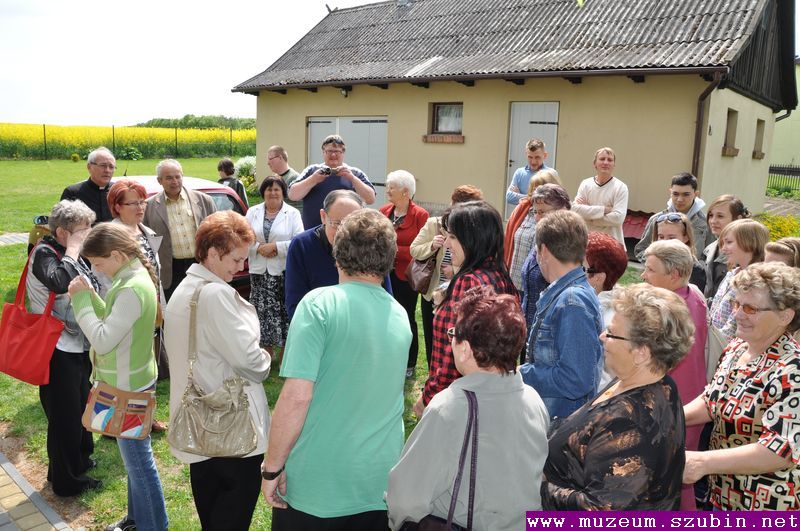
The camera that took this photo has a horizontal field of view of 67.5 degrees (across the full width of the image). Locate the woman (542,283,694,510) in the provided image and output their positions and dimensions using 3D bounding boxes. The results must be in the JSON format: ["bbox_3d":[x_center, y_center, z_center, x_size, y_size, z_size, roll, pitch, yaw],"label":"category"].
[{"bbox_3d":[0.600,0.819,1.735,0.430,1.580,0.530,6,13,17],"label":"woman"}]

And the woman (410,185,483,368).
[{"bbox_3d":[0.489,0.111,5.045,0.560,1.570,0.380,1,12,-3],"label":"woman"}]

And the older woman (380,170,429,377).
[{"bbox_3d":[0.034,0.099,4.806,0.500,1.650,0.340,9,14,30],"label":"older woman"}]

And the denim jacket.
[{"bbox_3d":[0.636,0.299,2.360,0.370,0.610,0.480,4,12,11],"label":"denim jacket"}]

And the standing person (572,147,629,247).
[{"bbox_3d":[1.880,-0.238,5.784,0.550,1.770,0.360,6,13,16],"label":"standing person"}]

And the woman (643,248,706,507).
[{"bbox_3d":[1.202,0.646,2.839,0.360,1.550,0.500,5,12,14],"label":"woman"}]

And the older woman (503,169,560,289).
[{"bbox_3d":[0.943,0.158,4.219,0.360,1.650,0.520,-9,16,-43],"label":"older woman"}]

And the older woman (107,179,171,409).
[{"bbox_3d":[-1.661,0.278,3.787,0.360,1.630,0.500,6,13,19],"label":"older woman"}]

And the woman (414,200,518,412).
[{"bbox_3d":[0.265,0.558,2.591,0.400,1.670,0.480,8,13,26],"label":"woman"}]

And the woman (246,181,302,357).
[{"bbox_3d":[-1.033,0.084,4.863,0.500,1.580,0.320,3,12,3],"label":"woman"}]

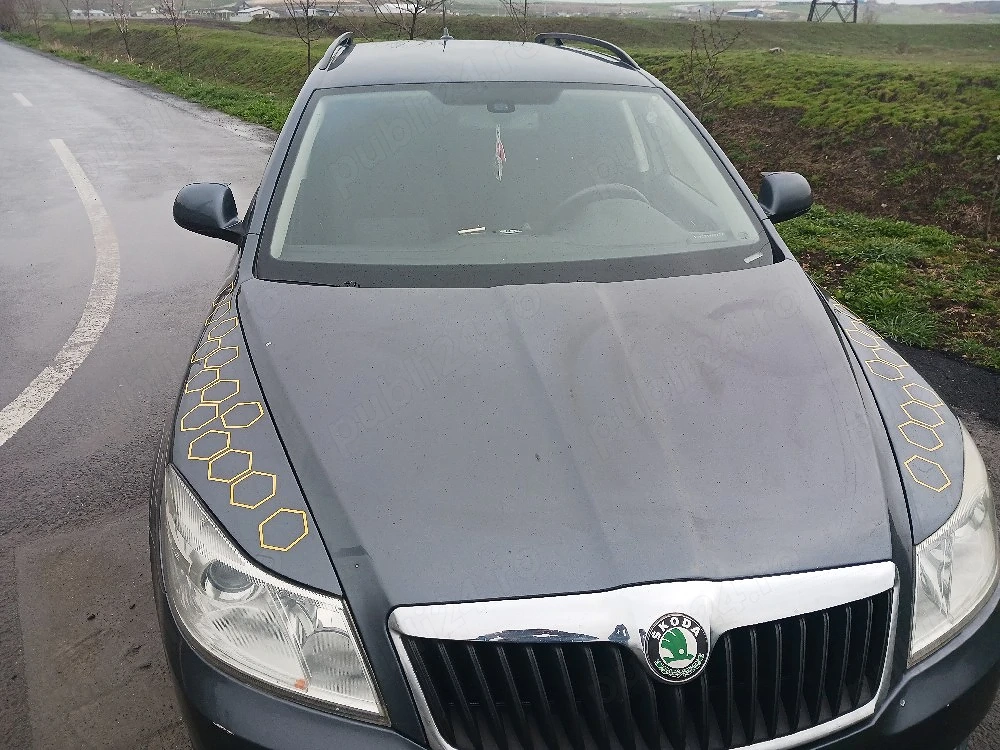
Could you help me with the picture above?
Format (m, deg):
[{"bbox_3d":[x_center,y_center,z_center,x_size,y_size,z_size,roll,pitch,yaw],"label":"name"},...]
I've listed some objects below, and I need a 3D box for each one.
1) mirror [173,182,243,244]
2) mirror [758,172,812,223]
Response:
[{"bbox_3d":[-0.856,-0.473,2.295,0.215,0.170,0.140,-3,25,-8],"label":"mirror"},{"bbox_3d":[0.924,-0.562,2.549,0.215,0.170,0.140,-3,25,-8],"label":"mirror"}]

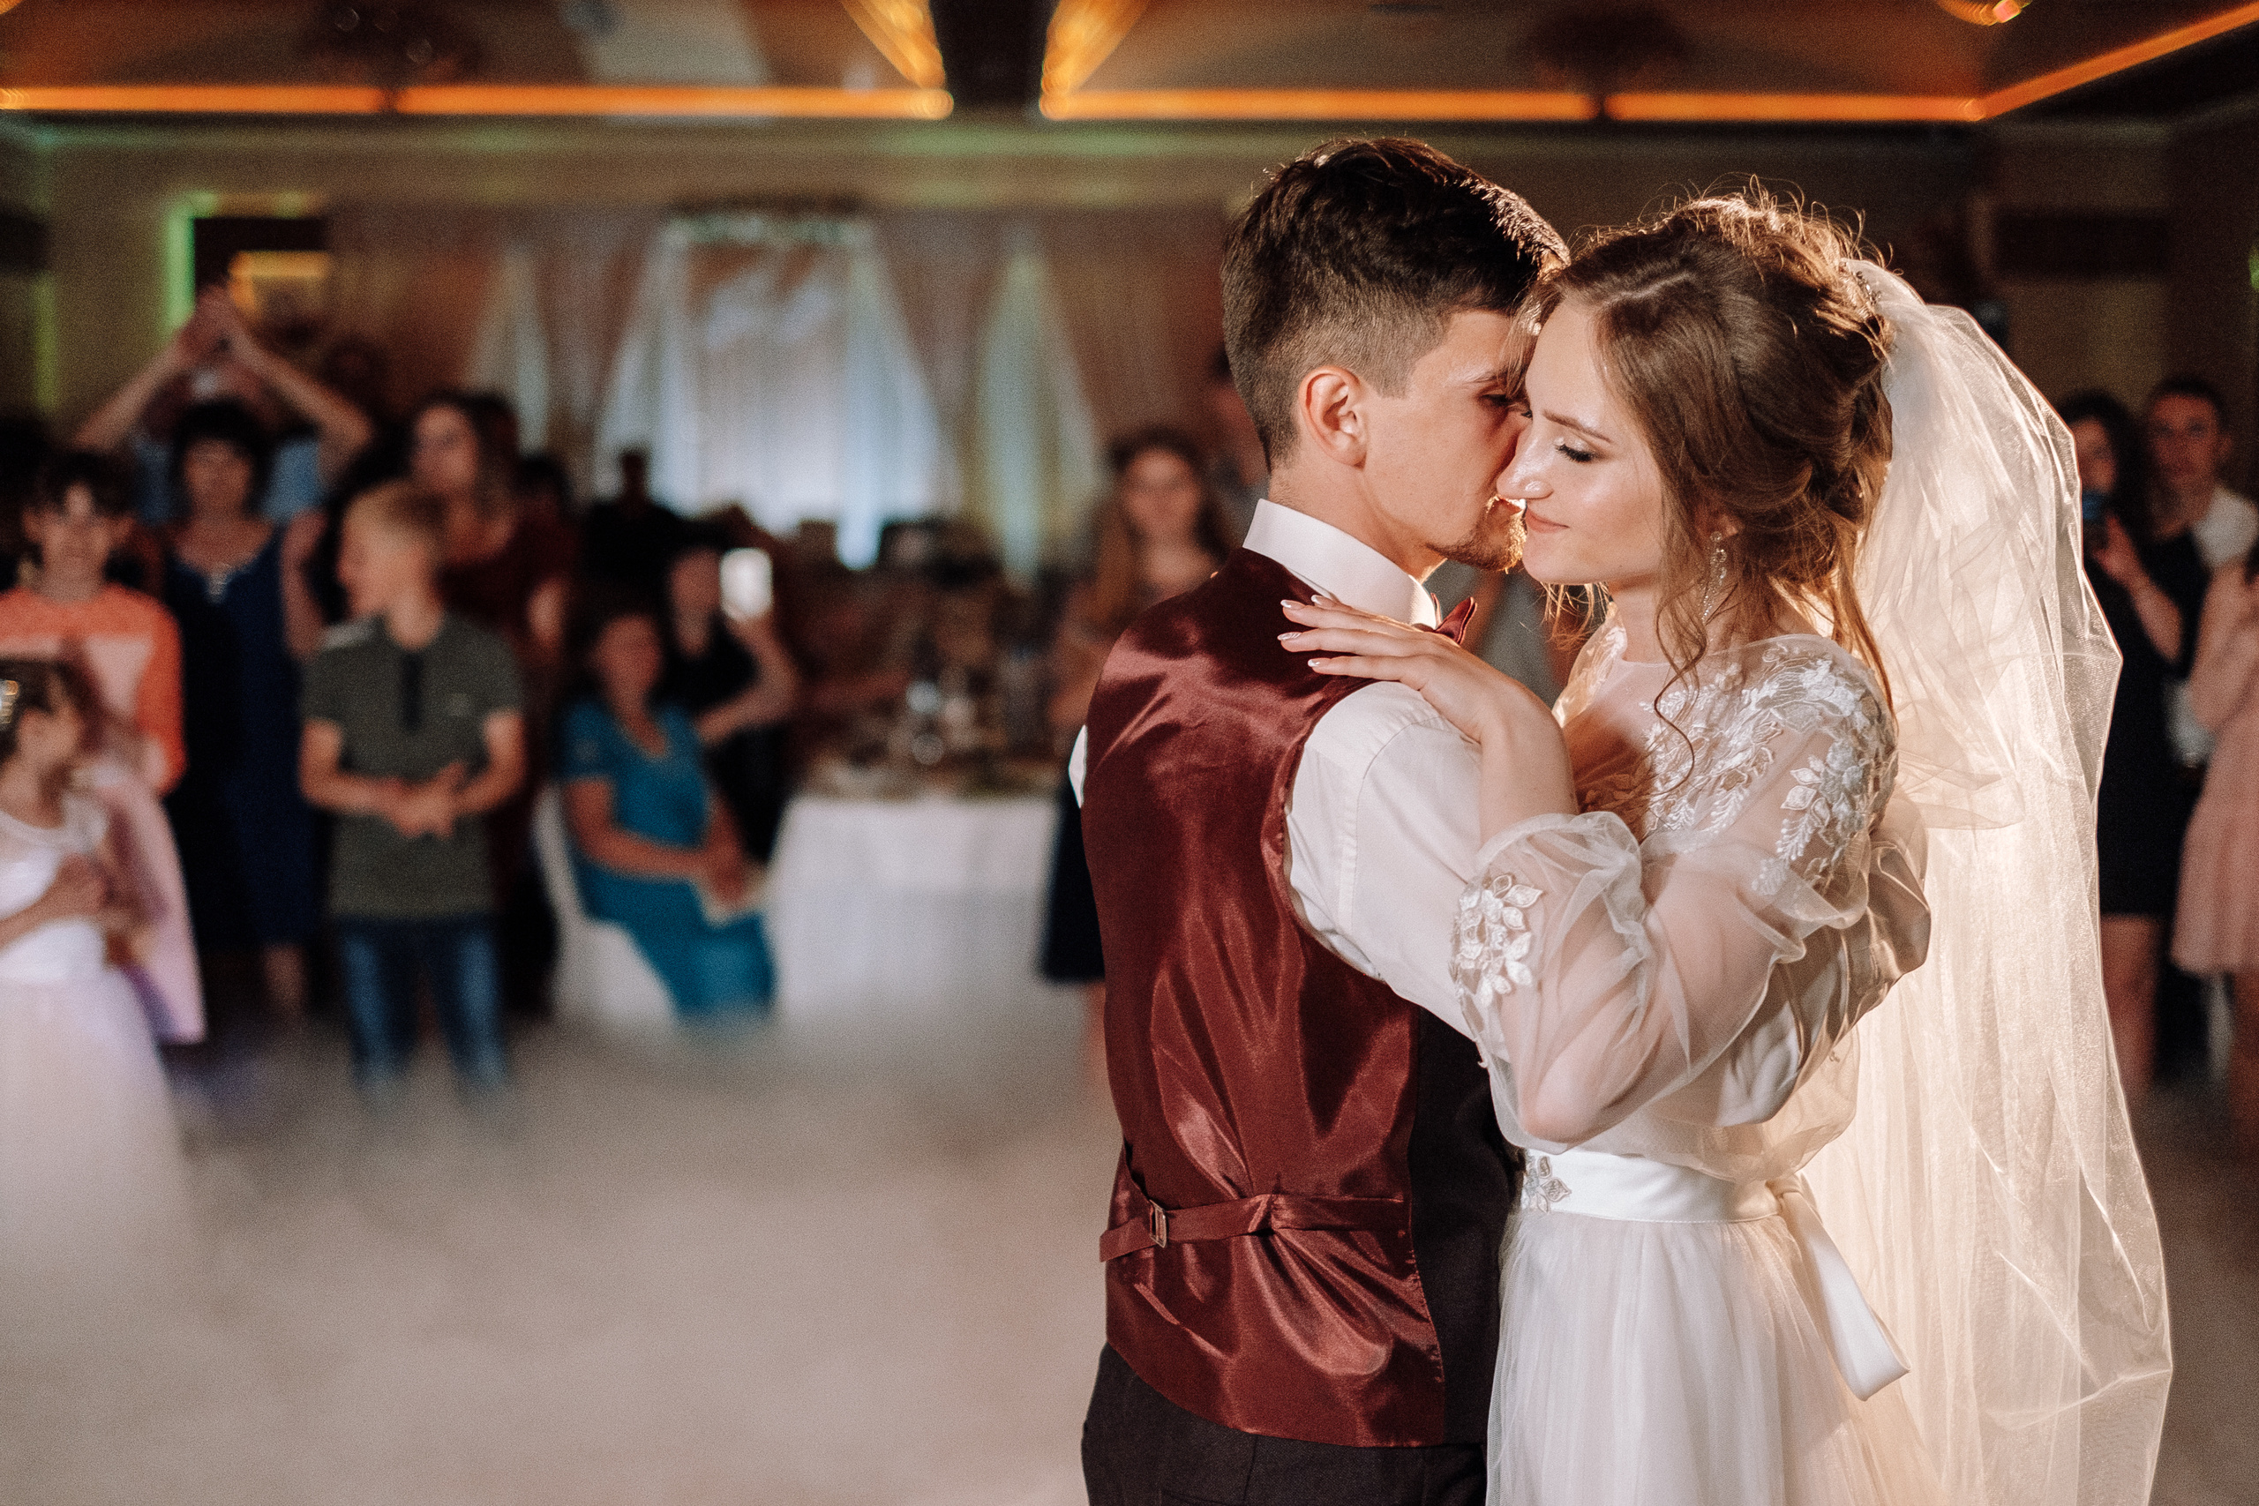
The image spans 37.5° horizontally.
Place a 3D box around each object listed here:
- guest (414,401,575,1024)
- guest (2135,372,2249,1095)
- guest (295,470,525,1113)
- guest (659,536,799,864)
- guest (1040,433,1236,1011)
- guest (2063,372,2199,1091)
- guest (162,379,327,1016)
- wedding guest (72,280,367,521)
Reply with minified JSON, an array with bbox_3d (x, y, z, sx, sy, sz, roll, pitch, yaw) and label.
[{"bbox_3d":[-1.351,0.097,7.040,0.420,1.696,0.330,-1,5,-9],"label":"guest"},{"bbox_3d":[2.299,0.060,7.237,0.460,1.732,0.330,2,6,22],"label":"guest"},{"bbox_3d":[-1.296,0.275,6.052,0.410,1.524,0.300,-1,5,-10],"label":"guest"},{"bbox_3d":[-0.908,0.214,7.452,0.440,1.385,0.550,-1,5,-9],"label":"guest"},{"bbox_3d":[0.048,0.116,7.242,0.440,1.619,0.300,0,5,3],"label":"guest"},{"bbox_3d":[2.064,0.105,6.940,0.420,1.698,0.400,3,6,27],"label":"guest"},{"bbox_3d":[-1.934,0.080,7.239,0.440,1.691,0.350,-1,5,-13],"label":"guest"},{"bbox_3d":[-2.186,-0.128,8.023,0.720,1.960,0.400,-2,6,-16],"label":"wedding guest"}]

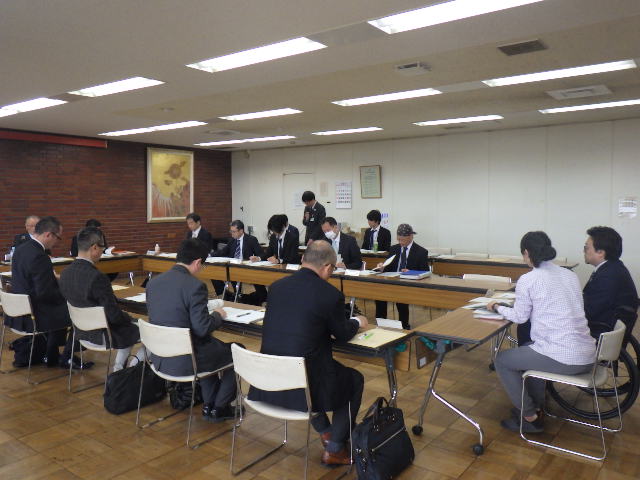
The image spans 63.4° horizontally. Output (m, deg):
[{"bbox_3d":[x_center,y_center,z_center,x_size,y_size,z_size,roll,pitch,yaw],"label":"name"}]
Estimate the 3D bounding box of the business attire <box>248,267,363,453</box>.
[{"bbox_3d":[-0.077,0.689,2.980,0.580,1.060,0.620,3,5,39],"label":"business attire"}]

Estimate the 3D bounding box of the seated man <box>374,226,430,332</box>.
[{"bbox_3d":[0.995,0.433,5.952,0.560,1.240,0.800,3,5,36],"label":"seated man"}]

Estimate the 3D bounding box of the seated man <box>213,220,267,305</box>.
[{"bbox_3d":[-1.262,0.330,8.068,0.660,1.260,0.700,3,6,36],"label":"seated man"}]

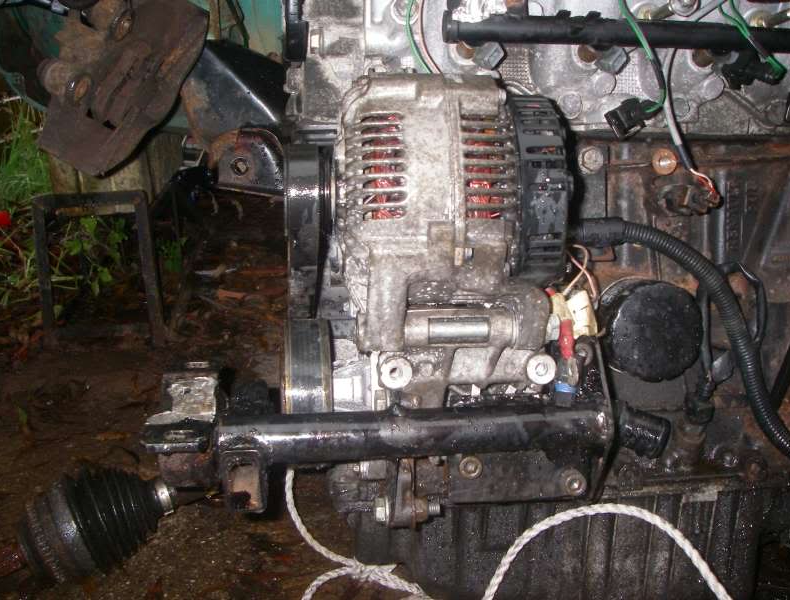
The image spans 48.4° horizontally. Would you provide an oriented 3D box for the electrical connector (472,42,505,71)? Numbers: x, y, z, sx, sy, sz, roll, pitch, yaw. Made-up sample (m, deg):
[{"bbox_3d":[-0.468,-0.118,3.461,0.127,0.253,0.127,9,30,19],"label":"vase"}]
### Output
[{"bbox_3d":[0.066,-0.171,0.615,0.018,0.015,0.012,22,-10,36],"label":"electrical connector"}]

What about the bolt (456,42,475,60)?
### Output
[{"bbox_3d":[0.051,-0.180,0.635,0.015,0.015,0.012,-4,-1,-14],"label":"bolt"}]

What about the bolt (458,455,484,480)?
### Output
[{"bbox_3d":[0.055,0.122,0.640,0.018,0.018,0.011,-4,-1,-14],"label":"bolt"}]

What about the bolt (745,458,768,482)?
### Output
[{"bbox_3d":[0.309,0.146,0.750,0.018,0.018,0.013,-4,-1,-14],"label":"bolt"}]

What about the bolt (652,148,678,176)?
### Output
[{"bbox_3d":[0.226,-0.116,0.735,0.021,0.021,0.011,-4,-1,-14],"label":"bolt"}]

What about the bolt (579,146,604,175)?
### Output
[{"bbox_3d":[0.161,-0.114,0.720,0.021,0.021,0.012,-4,-1,-14],"label":"bolt"}]

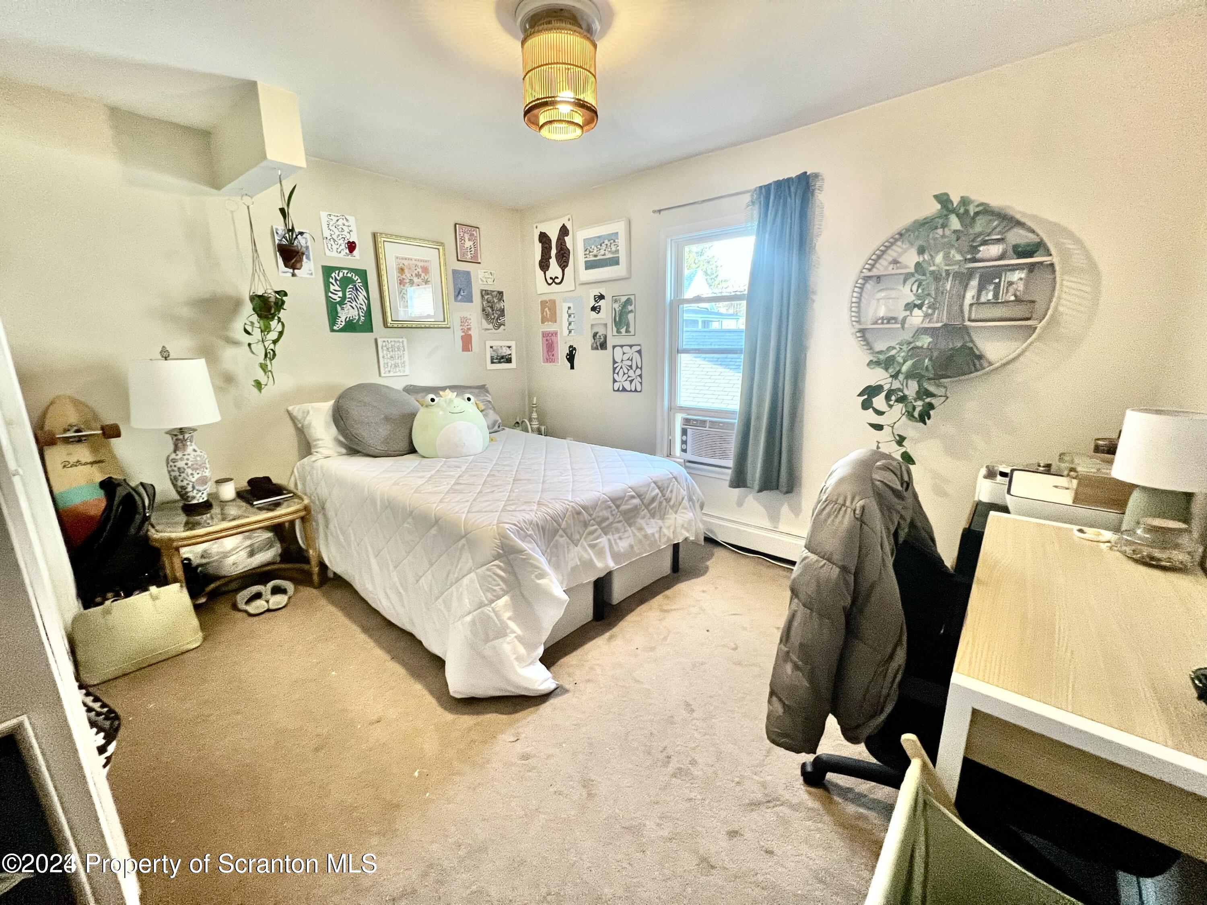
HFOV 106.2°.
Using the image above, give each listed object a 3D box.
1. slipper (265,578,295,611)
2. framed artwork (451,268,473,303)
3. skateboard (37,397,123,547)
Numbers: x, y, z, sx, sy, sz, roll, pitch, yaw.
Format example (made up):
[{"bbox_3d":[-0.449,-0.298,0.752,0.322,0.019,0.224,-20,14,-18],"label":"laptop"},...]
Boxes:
[{"bbox_3d":[-1.799,0.769,2.514,0.115,0.100,0.260,-11,16,-36],"label":"slipper"},{"bbox_3d":[-1.096,-1.290,3.531,0.015,0.240,0.169,11,18,39],"label":"framed artwork"},{"bbox_3d":[-2.381,0.302,2.147,0.130,1.118,0.250,3,13,41],"label":"skateboard"}]

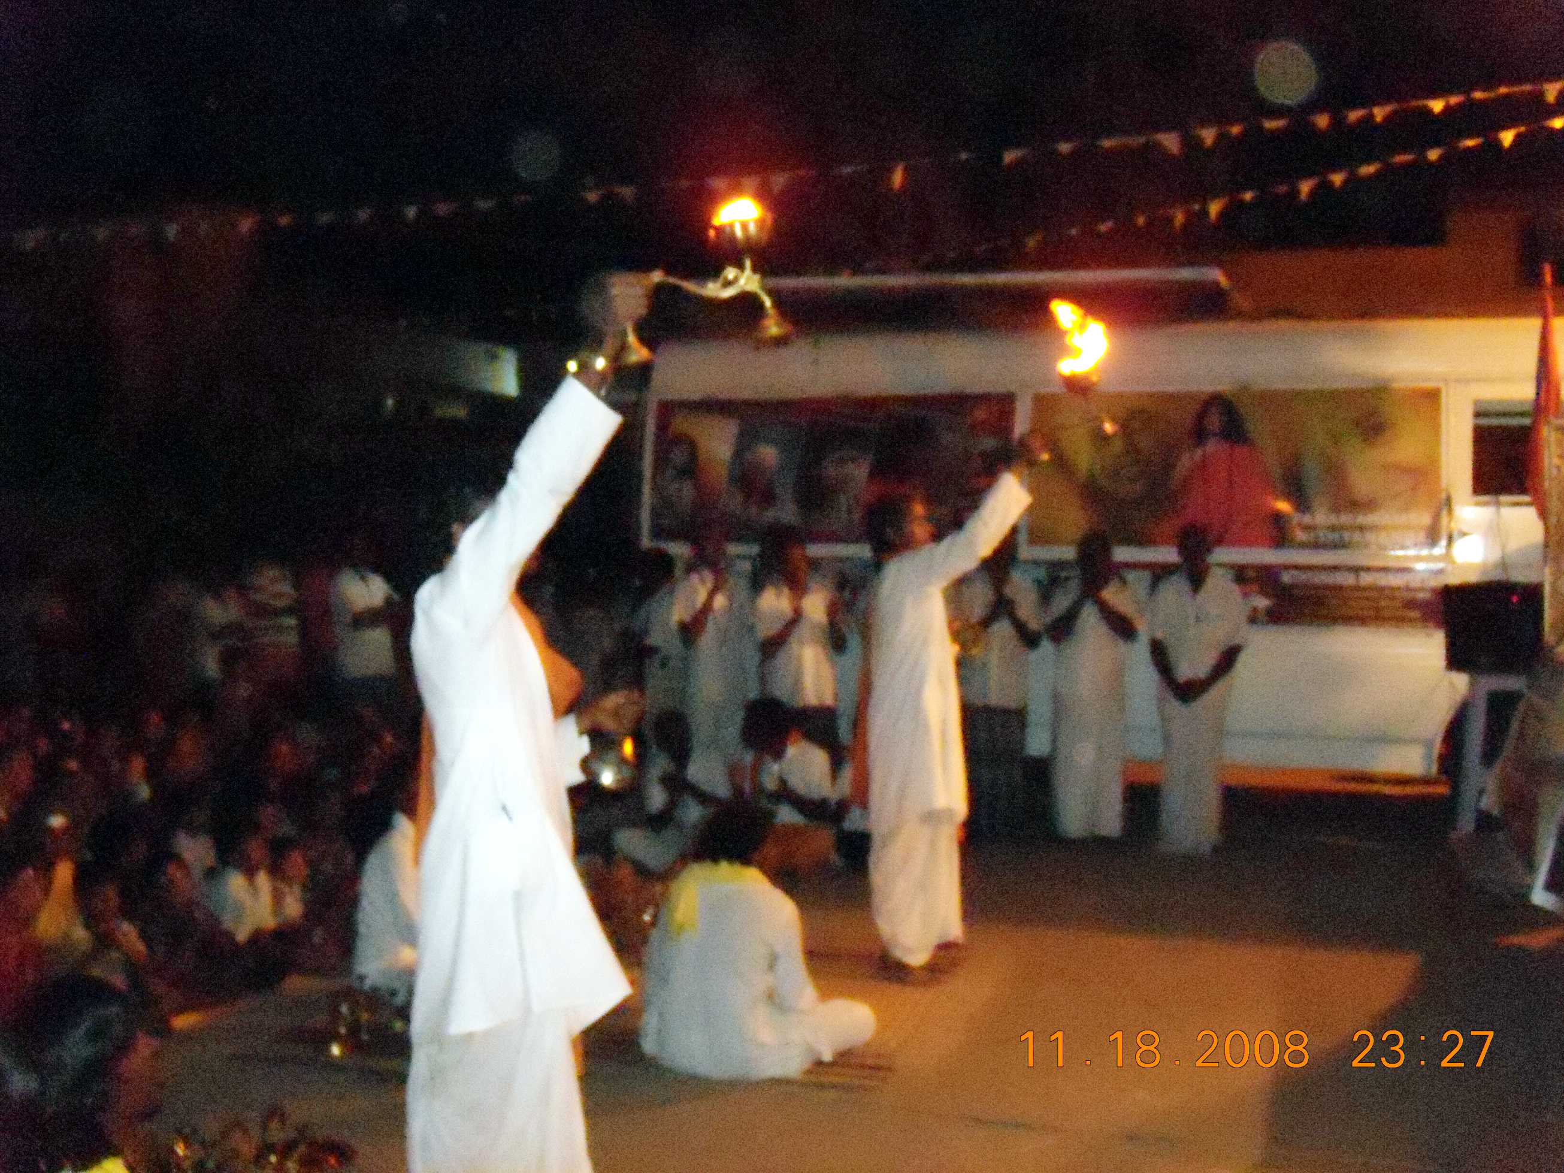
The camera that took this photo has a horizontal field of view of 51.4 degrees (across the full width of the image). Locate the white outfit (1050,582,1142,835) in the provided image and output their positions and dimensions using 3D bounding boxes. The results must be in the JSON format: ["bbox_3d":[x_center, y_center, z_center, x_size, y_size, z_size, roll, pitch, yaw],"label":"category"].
[{"bbox_3d":[1.667,0.653,8.650,0.490,1.391,0.320,1,0,11],"label":"white outfit"}]

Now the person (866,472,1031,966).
[{"bbox_3d":[0.595,0.477,5.800,0.560,1.769,0.500,1,0,-11],"label":"person"}]

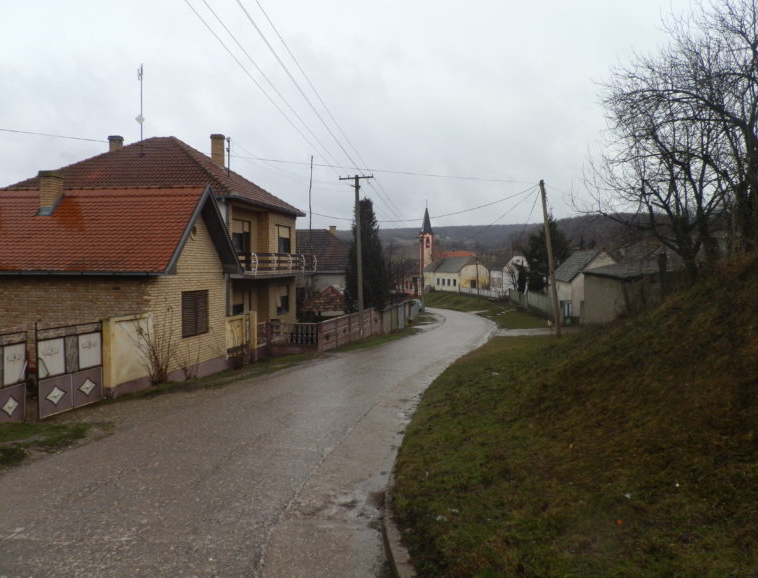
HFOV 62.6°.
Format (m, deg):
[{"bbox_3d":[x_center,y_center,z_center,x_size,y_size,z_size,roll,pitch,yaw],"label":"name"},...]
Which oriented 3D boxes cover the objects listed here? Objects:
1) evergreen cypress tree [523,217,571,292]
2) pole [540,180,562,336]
[{"bbox_3d":[16.669,-2.737,62.000,4.600,9.000,4.600,1,2,15],"label":"evergreen cypress tree"},{"bbox_3d":[8.921,-1.591,32.500,0.290,8.150,0.290,-6,2,0],"label":"pole"}]

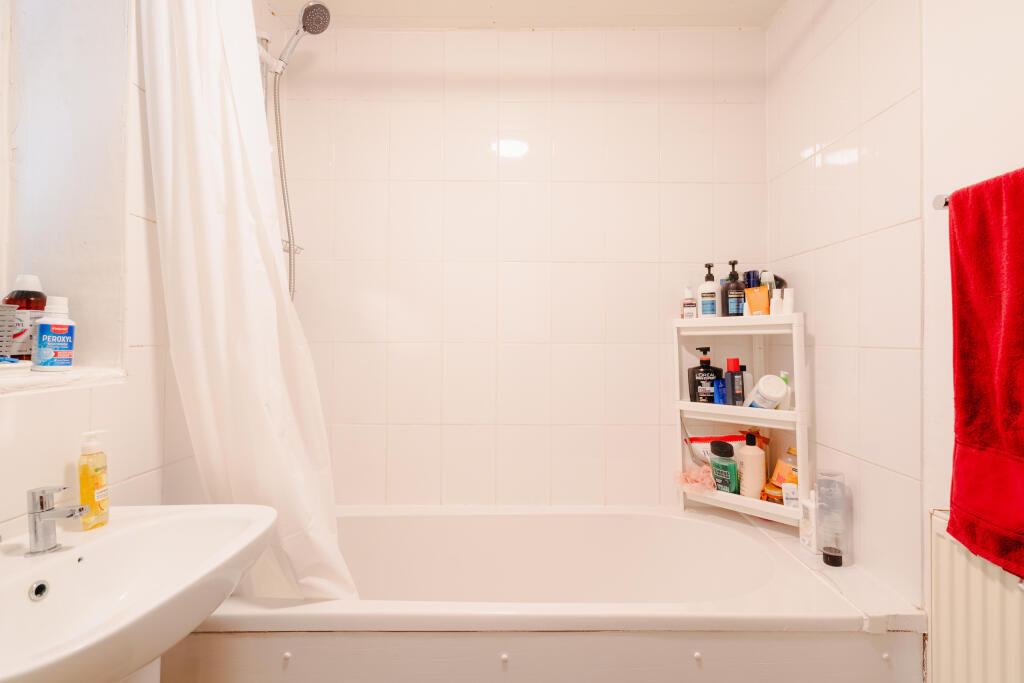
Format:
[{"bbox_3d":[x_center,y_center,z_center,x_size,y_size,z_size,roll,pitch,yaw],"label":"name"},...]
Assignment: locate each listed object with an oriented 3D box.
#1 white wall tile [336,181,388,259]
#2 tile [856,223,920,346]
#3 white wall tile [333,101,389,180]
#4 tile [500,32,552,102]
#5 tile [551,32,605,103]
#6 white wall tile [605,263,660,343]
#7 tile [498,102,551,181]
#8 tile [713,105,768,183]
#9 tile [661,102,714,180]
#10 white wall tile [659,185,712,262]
[{"bbox_3d":[-0.566,-0.455,1.719,0.202,0.303,0.010,0,-1,0],"label":"white wall tile"},{"bbox_3d":[0.966,-0.136,1.162,0.010,0.303,0.189,0,-1,0],"label":"tile"},{"bbox_3d":[-0.559,-0.754,1.706,0.201,0.302,0.014,0,0,0],"label":"white wall tile"},{"bbox_3d":[0.050,-1.021,1.692,0.199,0.262,0.010,0,0,0],"label":"tile"},{"bbox_3d":[0.250,-1.020,1.694,0.199,0.262,0.010,0,0,0],"label":"tile"},{"bbox_3d":[0.446,-0.140,1.689,0.199,0.298,0.010,0,0,0],"label":"white wall tile"},{"bbox_3d":[0.049,-0.750,1.711,0.201,0.302,0.014,0,0,0],"label":"tile"},{"bbox_3d":[0.864,-0.752,1.727,0.202,0.303,0.010,0,-1,0],"label":"tile"},{"bbox_3d":[0.653,-0.744,1.710,0.200,0.300,0.010,0,-1,-1],"label":"tile"},{"bbox_3d":[0.647,-0.438,1.693,0.199,0.298,0.010,0,0,0],"label":"white wall tile"}]

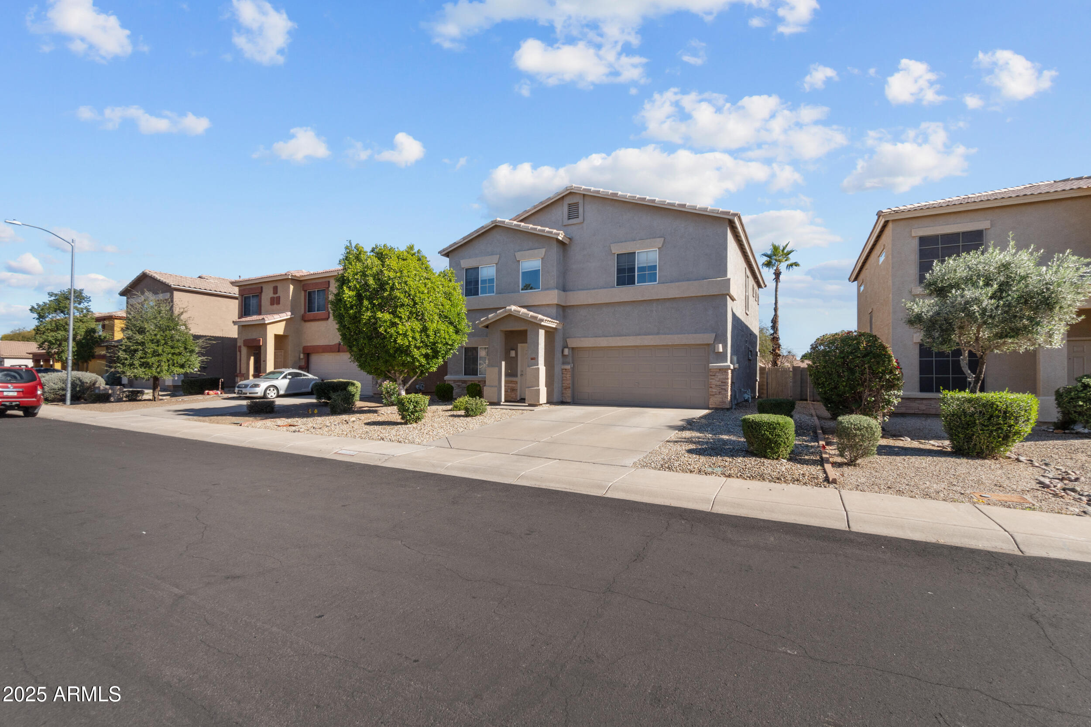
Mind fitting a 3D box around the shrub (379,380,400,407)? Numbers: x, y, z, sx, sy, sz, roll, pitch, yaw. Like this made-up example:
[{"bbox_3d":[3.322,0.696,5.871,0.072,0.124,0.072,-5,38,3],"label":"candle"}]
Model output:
[{"bbox_3d":[-6.232,1.167,18.338,0.980,1.060,0.980,0,-2,29],"label":"shrub"}]

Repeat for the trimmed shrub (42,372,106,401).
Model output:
[{"bbox_3d":[-24.936,1.176,23.880,2.600,1.580,2.100,0,-2,29],"label":"trimmed shrub"}]

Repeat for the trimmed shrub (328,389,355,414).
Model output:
[{"bbox_3d":[-7.340,1.368,16.502,0.920,0.870,0.920,0,-2,29],"label":"trimmed shrub"}]

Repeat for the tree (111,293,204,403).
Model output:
[{"bbox_3d":[-17.912,-0.759,21.246,3.500,5.005,3.500,0,-1,30],"label":"tree"}]

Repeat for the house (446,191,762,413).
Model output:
[{"bbox_3d":[3.660,-2.409,21.932,11.800,8.180,14.250,0,-2,29],"label":"house"}]

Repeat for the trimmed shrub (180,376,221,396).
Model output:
[{"bbox_3d":[-18.167,1.179,24.044,1.150,0.936,1.750,0,-1,30],"label":"trimmed shrub"}]

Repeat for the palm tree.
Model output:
[{"bbox_3d":[16.779,-3.443,32.543,2.546,10.467,2.546,0,-1,30],"label":"palm tree"}]

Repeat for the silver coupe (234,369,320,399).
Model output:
[{"bbox_3d":[-12.652,0.937,21.820,1.780,1.346,4.040,0,-2,23],"label":"silver coupe"}]

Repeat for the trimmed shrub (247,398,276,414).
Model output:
[{"bbox_3d":[-10.726,1.589,17.164,0.930,0.570,0.850,0,-2,29],"label":"trimmed shrub"}]

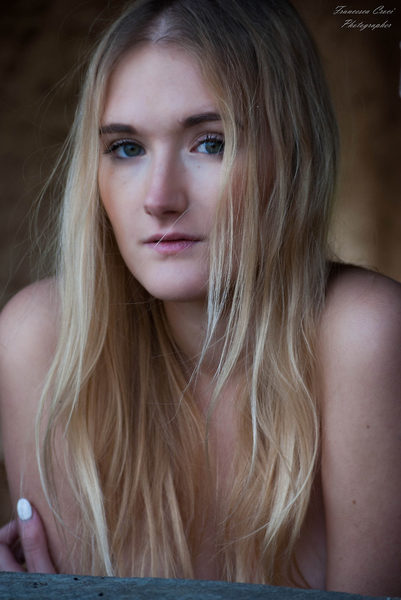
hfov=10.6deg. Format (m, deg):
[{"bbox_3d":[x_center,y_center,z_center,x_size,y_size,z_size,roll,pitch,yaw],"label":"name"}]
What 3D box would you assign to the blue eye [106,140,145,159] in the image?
[{"bbox_3d":[-0.051,-0.105,1.507,0.027,0.013,0.013,-1,2,14],"label":"blue eye"}]

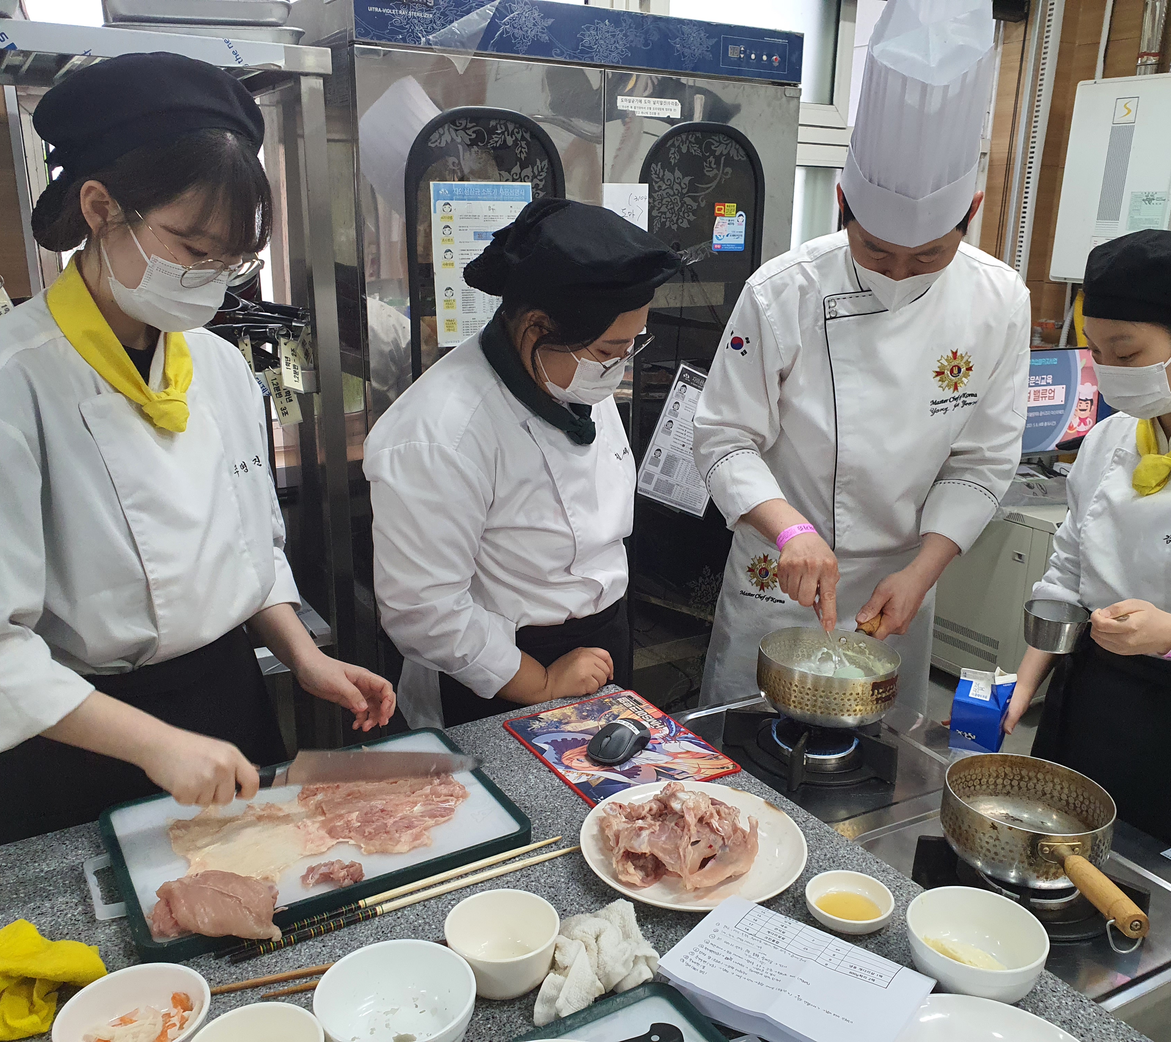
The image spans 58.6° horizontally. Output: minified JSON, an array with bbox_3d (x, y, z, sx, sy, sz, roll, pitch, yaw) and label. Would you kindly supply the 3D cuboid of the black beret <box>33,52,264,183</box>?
[{"bbox_3d":[-0.441,-0.405,1.055,0.240,0.130,0.230,10,19,12],"label":"black beret"}]

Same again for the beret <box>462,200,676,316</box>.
[{"bbox_3d":[-0.015,-0.352,1.400,0.280,0.140,0.230,24,25,21],"label":"beret"}]

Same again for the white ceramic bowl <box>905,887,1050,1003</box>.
[{"bbox_3d":[0.363,0.403,0.974,0.123,0.060,0.123,1,17,0],"label":"white ceramic bowl"}]

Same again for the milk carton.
[{"bbox_3d":[0.623,0.289,1.640,0.070,0.116,0.070,11,19,30],"label":"milk carton"}]

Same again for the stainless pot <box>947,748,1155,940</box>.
[{"bbox_3d":[0.514,0.366,1.144,0.188,0.096,0.340,1,17,0],"label":"stainless pot"}]

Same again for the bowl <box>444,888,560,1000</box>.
[{"bbox_3d":[-0.075,0.400,0.976,0.106,0.062,0.106,1,18,0],"label":"bowl"}]

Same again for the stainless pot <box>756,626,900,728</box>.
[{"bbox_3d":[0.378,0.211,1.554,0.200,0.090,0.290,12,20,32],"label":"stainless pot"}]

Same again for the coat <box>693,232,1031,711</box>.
[{"bbox_3d":[0.409,-0.076,1.617,0.490,0.670,0.400,4,25,11],"label":"coat"}]

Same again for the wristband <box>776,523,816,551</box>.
[{"bbox_3d":[0.291,0.020,1.440,0.062,0.025,0.055,-35,-19,1],"label":"wristband"}]

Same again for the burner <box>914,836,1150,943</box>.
[{"bbox_3d":[0.478,0.391,1.127,0.190,0.055,0.190,-8,20,-26],"label":"burner"}]

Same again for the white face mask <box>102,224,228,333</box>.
[{"bbox_3d":[-0.412,-0.252,1.045,0.110,0.110,0.135,38,23,1],"label":"white face mask"}]

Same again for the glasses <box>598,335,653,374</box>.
[{"bbox_3d":[0.022,-0.280,1.465,0.135,0.045,0.140,46,41,2],"label":"glasses"}]

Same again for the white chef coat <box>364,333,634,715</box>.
[{"bbox_3d":[-0.152,-0.022,1.655,0.370,0.560,0.460,18,24,28],"label":"white chef coat"}]

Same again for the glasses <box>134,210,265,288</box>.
[{"bbox_3d":[-0.400,-0.300,1.050,0.048,0.135,0.138,-41,2,22],"label":"glasses"}]

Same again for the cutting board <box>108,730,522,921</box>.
[{"bbox_3d":[-0.302,0.346,1.195,0.415,0.026,0.255,-9,20,-28],"label":"cutting board"}]

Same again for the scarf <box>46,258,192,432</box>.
[{"bbox_3d":[-0.504,-0.192,1.130,0.160,0.165,0.148,11,20,30],"label":"scarf"}]

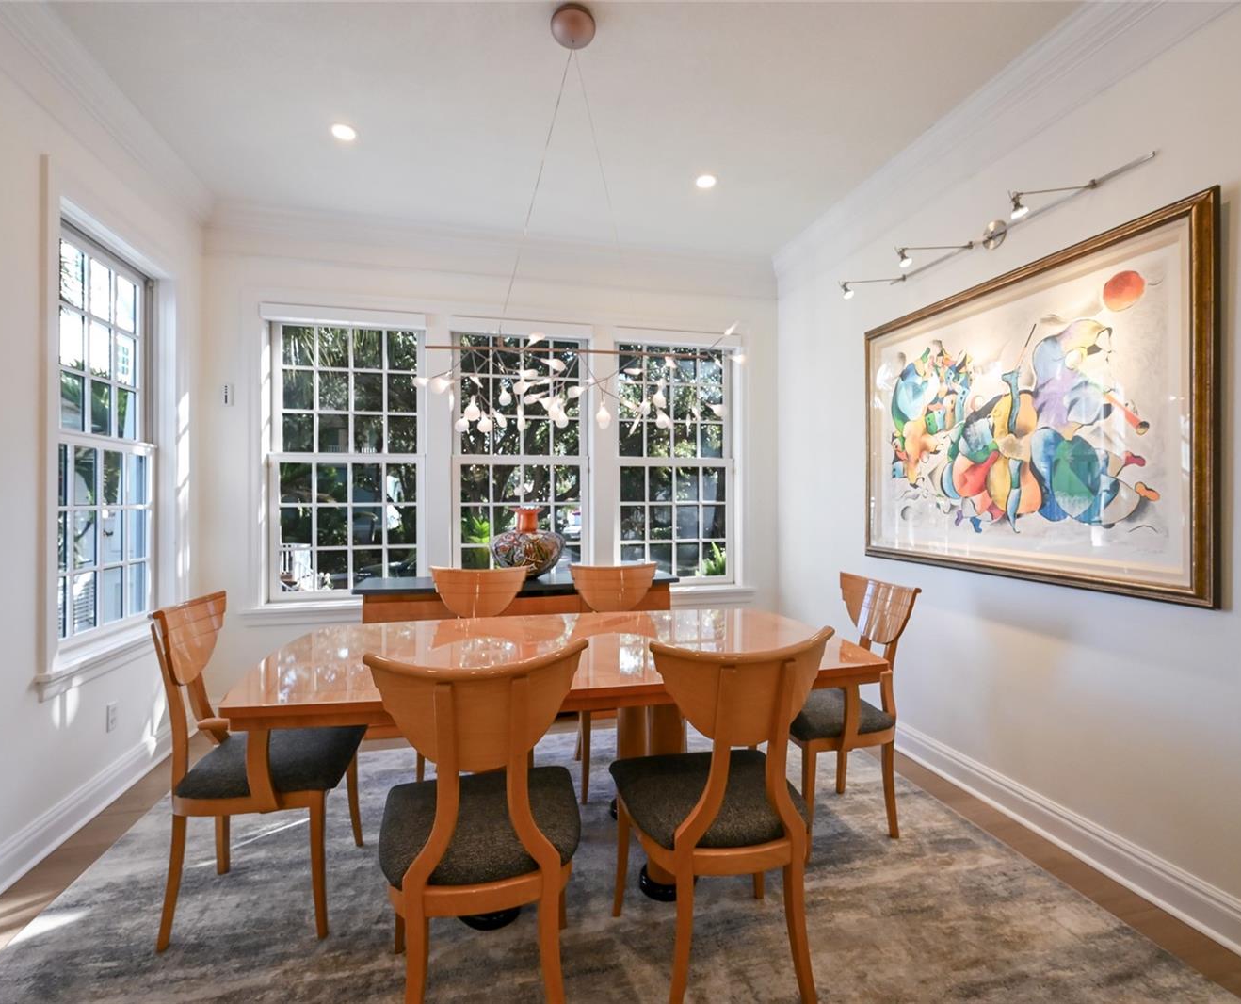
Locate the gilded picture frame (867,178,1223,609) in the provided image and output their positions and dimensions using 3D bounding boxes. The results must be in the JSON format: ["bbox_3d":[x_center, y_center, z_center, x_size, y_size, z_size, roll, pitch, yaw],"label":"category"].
[{"bbox_3d":[1.513,-0.303,2.411,0.045,1.205,1.536,0,0,-13],"label":"gilded picture frame"}]

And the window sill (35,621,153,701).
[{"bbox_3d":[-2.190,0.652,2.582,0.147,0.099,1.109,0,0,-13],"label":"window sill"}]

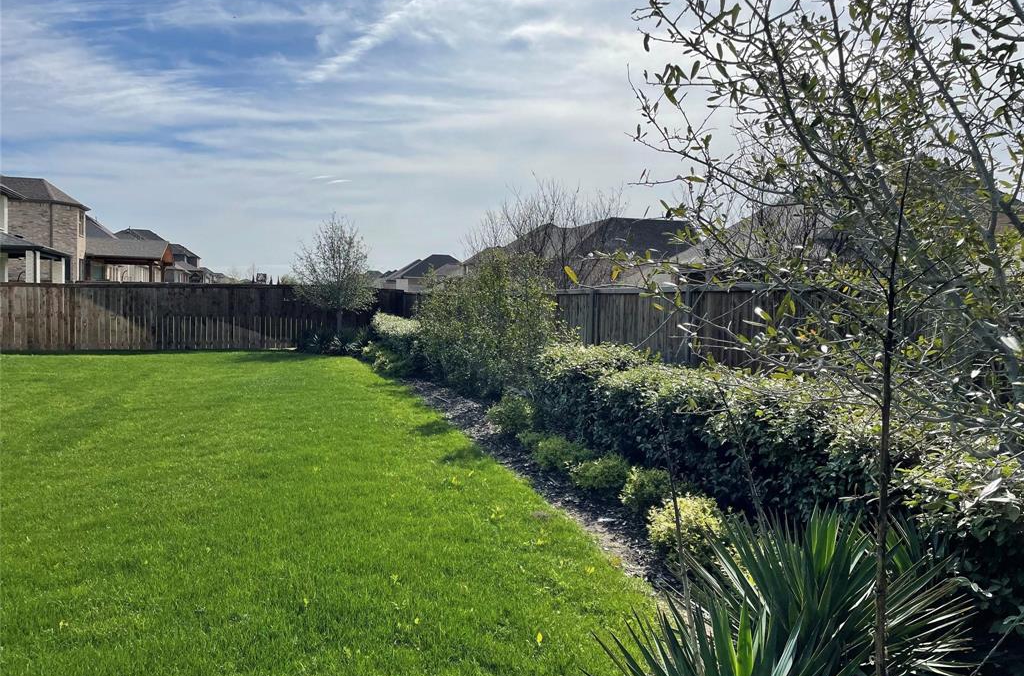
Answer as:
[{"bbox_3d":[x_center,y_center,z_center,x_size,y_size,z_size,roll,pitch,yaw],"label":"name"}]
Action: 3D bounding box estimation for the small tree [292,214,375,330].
[{"bbox_3d":[-5.000,-1.500,21.600,2.350,3.800,2.300,0,3,0],"label":"small tree"}]

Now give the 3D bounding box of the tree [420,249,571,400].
[{"bbox_3d":[-0.320,-0.210,11.900,2.300,2.300,2.100,0,3,0],"label":"tree"}]

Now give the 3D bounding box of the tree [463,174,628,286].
[{"bbox_3d":[0.810,-1.450,17.000,3.700,4.300,3.500,0,3,0],"label":"tree"}]

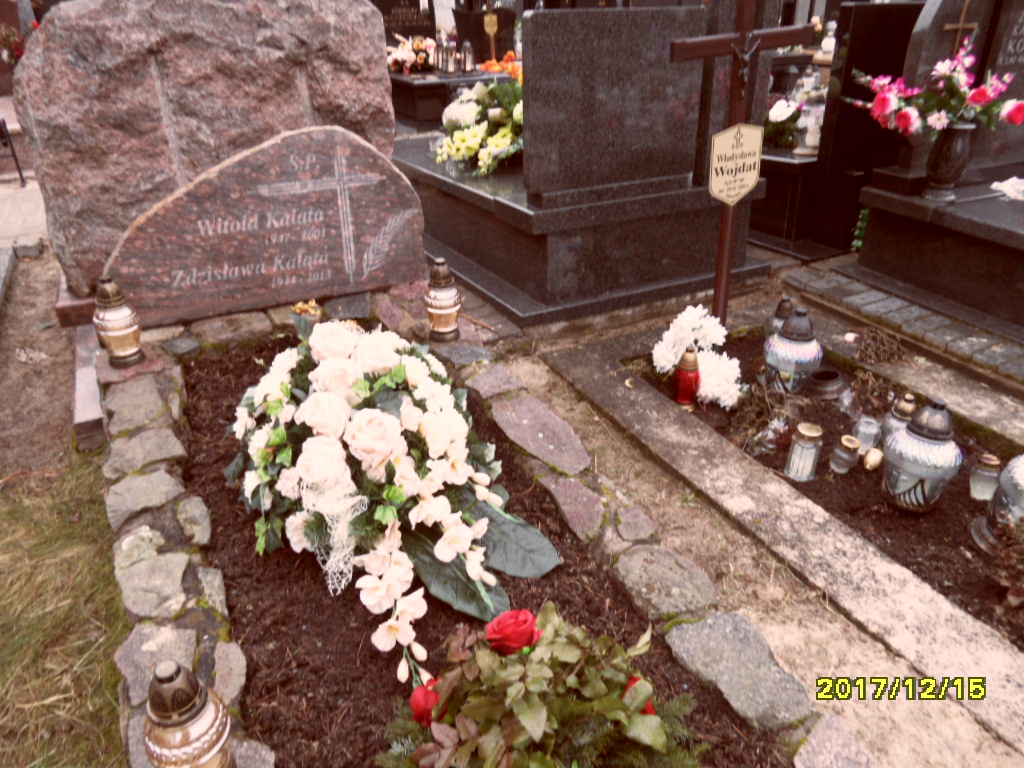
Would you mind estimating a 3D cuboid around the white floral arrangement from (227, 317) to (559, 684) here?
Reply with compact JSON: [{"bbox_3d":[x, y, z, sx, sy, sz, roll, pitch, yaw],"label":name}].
[{"bbox_3d":[-0.392,0.159,1.775,0.660,0.360,1.150,-13,26,-19],"label":"white floral arrangement"}]

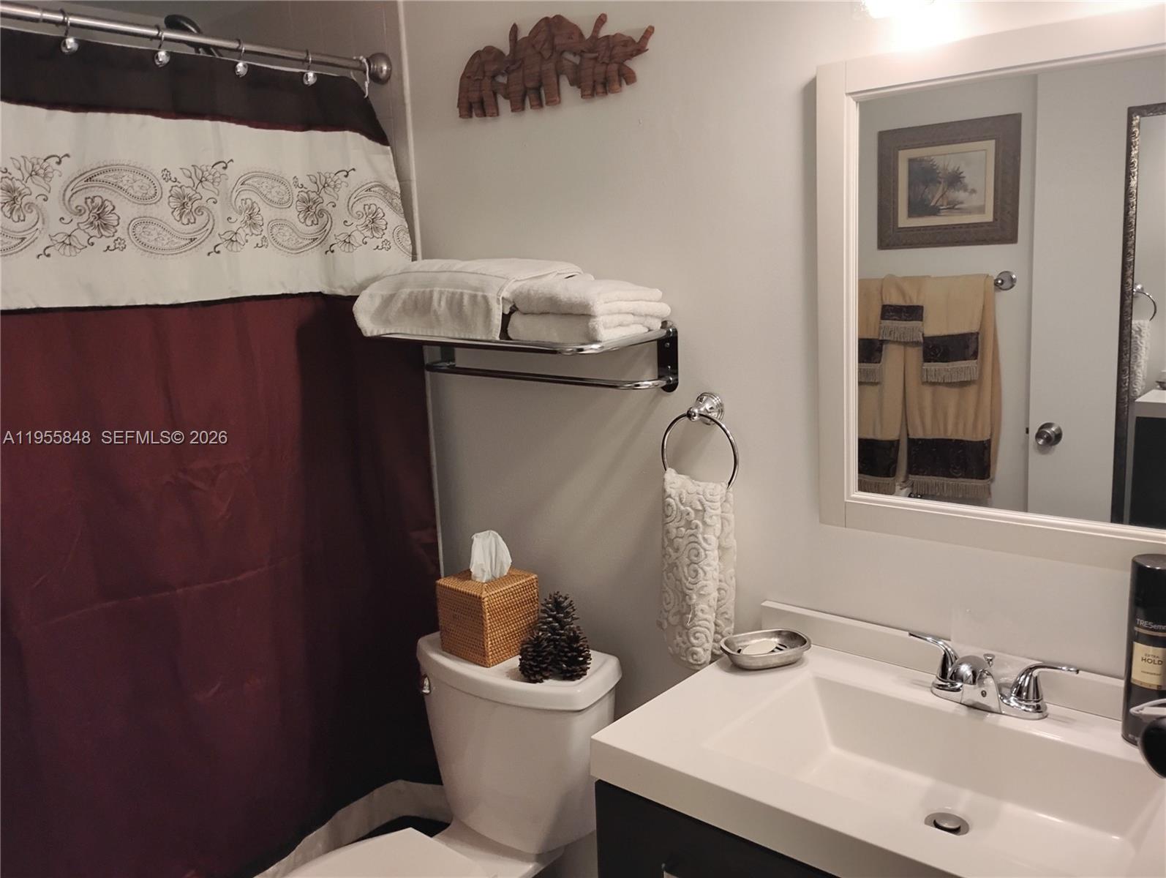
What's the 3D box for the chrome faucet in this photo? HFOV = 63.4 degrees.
[{"bbox_3d":[0.551,0.338,1.319,0.230,0.092,0.140,6,14,40],"label":"chrome faucet"}]

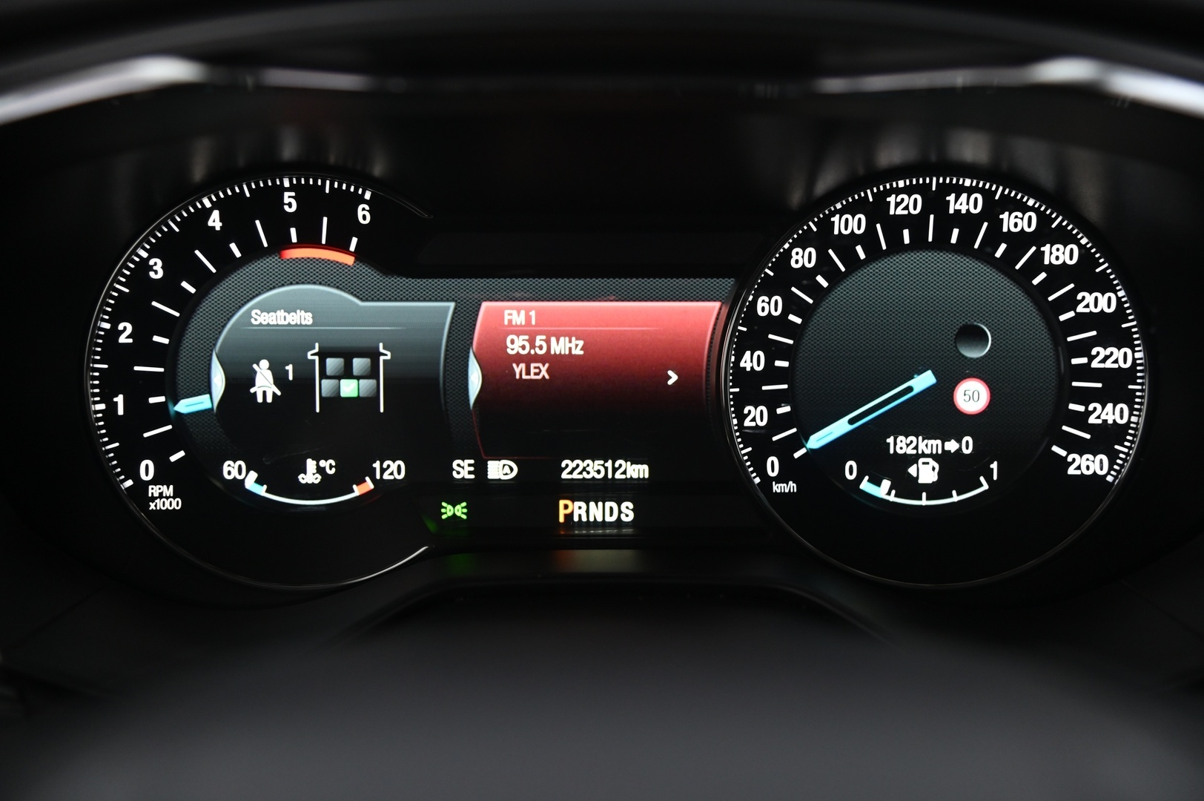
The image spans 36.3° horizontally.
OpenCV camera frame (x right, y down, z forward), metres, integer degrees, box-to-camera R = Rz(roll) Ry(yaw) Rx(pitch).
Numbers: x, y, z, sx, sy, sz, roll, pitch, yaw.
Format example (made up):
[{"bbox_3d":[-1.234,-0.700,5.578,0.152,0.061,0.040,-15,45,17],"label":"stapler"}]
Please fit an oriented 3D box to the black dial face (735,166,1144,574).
[{"bbox_3d":[0.087,-0.006,0.484,0.111,0.111,0.020,0,10,2],"label":"black dial face"}]

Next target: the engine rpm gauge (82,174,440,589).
[{"bbox_3d":[-0.087,-0.005,0.487,0.099,0.111,0.020,0,10,2],"label":"engine rpm gauge"}]

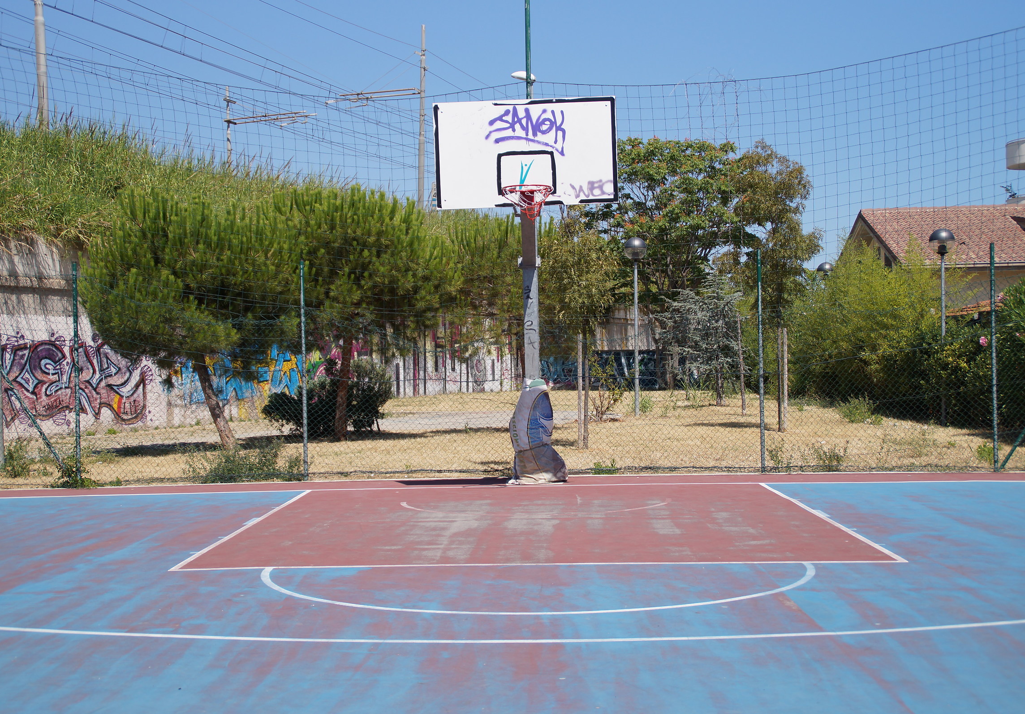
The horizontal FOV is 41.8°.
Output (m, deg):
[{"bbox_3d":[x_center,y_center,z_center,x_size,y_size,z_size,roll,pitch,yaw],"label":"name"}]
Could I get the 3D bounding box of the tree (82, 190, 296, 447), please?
[{"bbox_3d":[-5.042,-0.535,20.900,3.350,4.044,3.300,-1,0,1],"label":"tree"}]

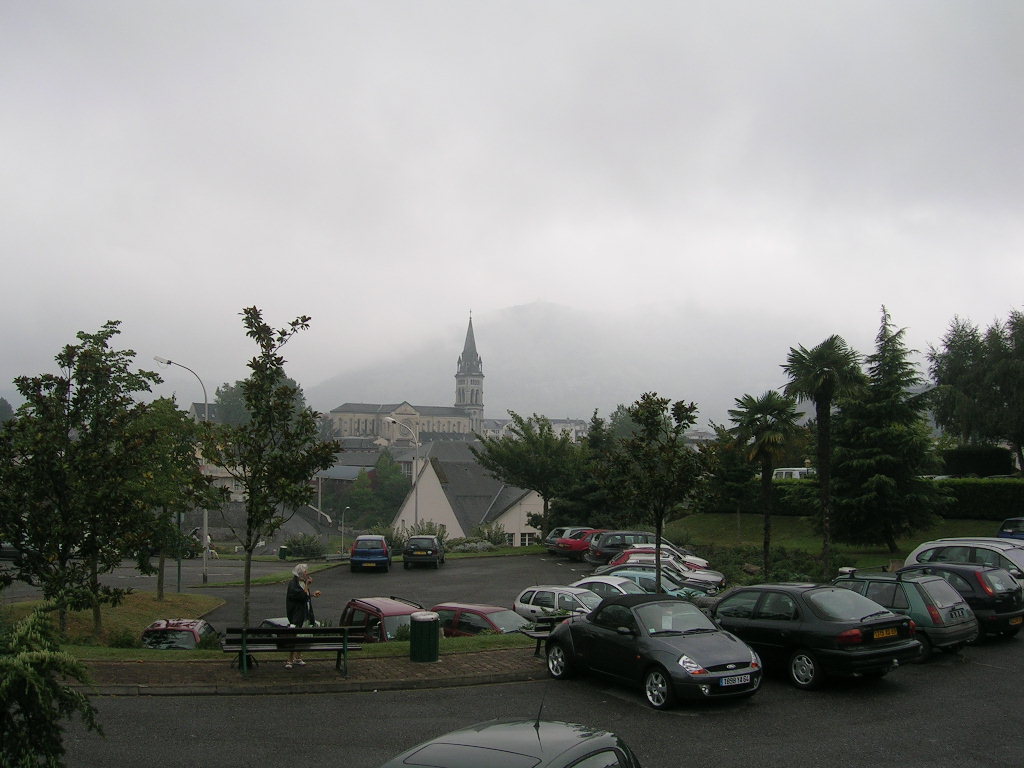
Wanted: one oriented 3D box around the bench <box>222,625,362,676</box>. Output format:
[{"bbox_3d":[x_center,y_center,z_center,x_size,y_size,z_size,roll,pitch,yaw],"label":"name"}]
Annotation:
[{"bbox_3d":[-3.496,4.278,16.718,2.200,0.800,0.620,1,-3,-9],"label":"bench"}]

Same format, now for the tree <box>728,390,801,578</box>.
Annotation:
[{"bbox_3d":[7.243,2.955,29.700,2.050,5.536,2.050,0,-3,0],"label":"tree"}]

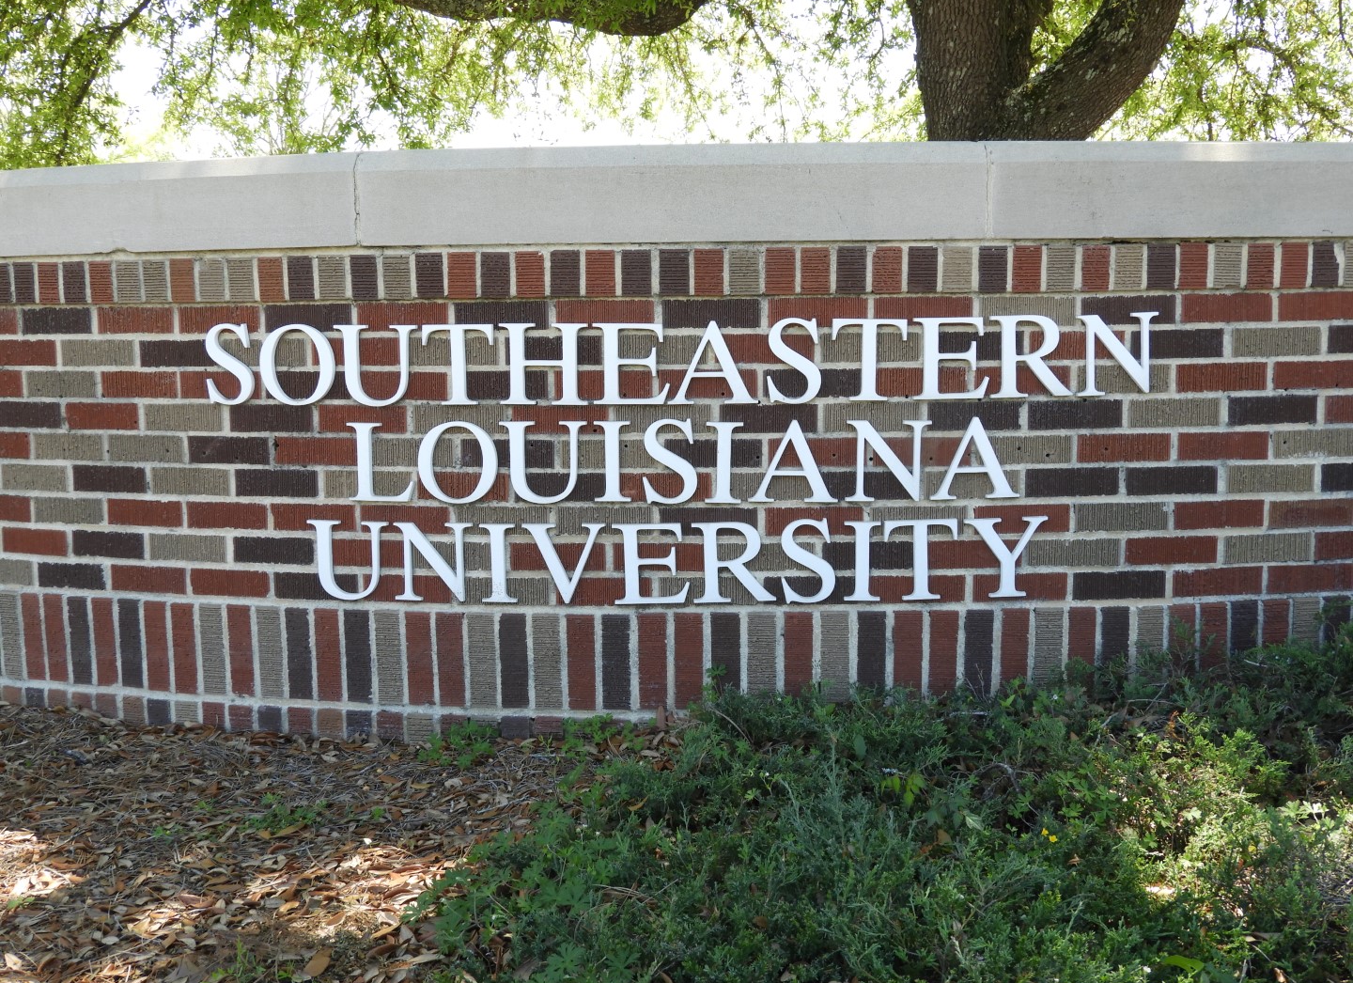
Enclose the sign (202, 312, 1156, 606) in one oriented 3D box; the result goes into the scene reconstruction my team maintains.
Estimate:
[{"bbox_3d":[-0.017,-0.058,3.076,1.903,0.559,0.110,0,7,5],"label":"sign"}]

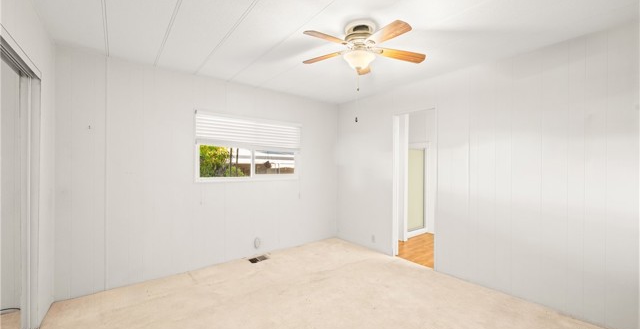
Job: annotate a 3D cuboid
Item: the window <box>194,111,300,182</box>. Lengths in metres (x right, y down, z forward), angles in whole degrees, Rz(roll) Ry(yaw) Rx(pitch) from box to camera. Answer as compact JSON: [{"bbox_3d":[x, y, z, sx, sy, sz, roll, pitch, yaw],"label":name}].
[{"bbox_3d":[-0.910,-0.206,3.503,1.542,0.900,0.090,0,-1,-39],"label":"window"}]

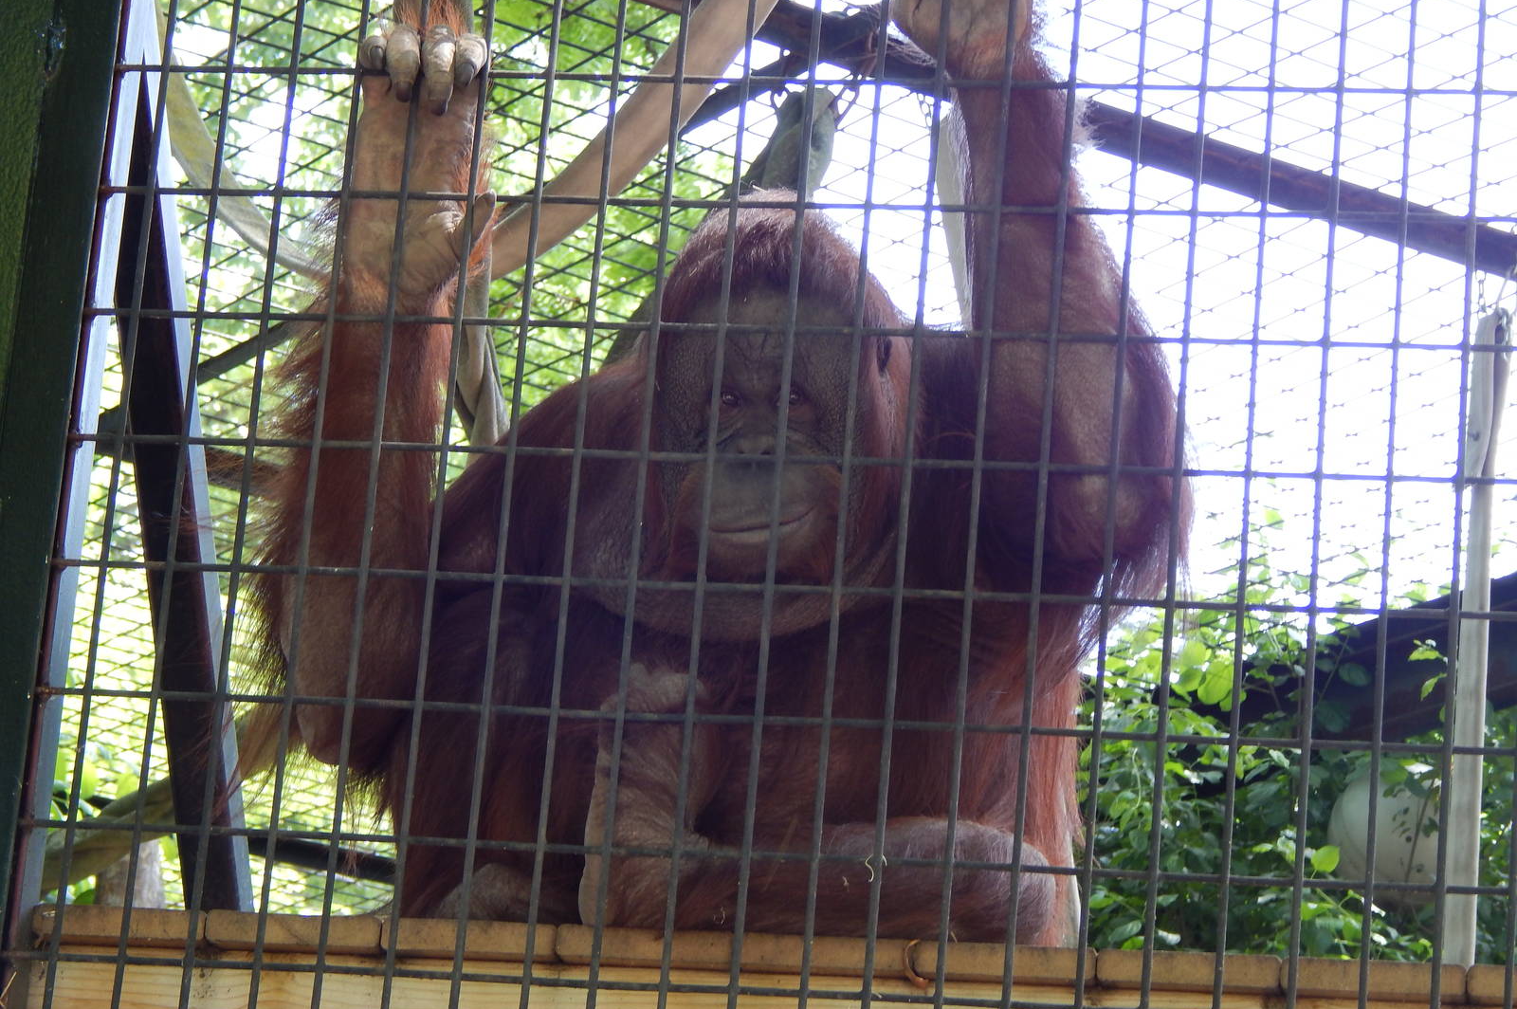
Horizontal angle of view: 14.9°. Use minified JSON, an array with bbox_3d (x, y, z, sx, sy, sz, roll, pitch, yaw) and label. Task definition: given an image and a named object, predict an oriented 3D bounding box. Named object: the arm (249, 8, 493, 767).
[{"bbox_3d":[-0.299,-0.090,4.480,0.170,0.585,0.170,5,-6,6],"label":"arm"}]

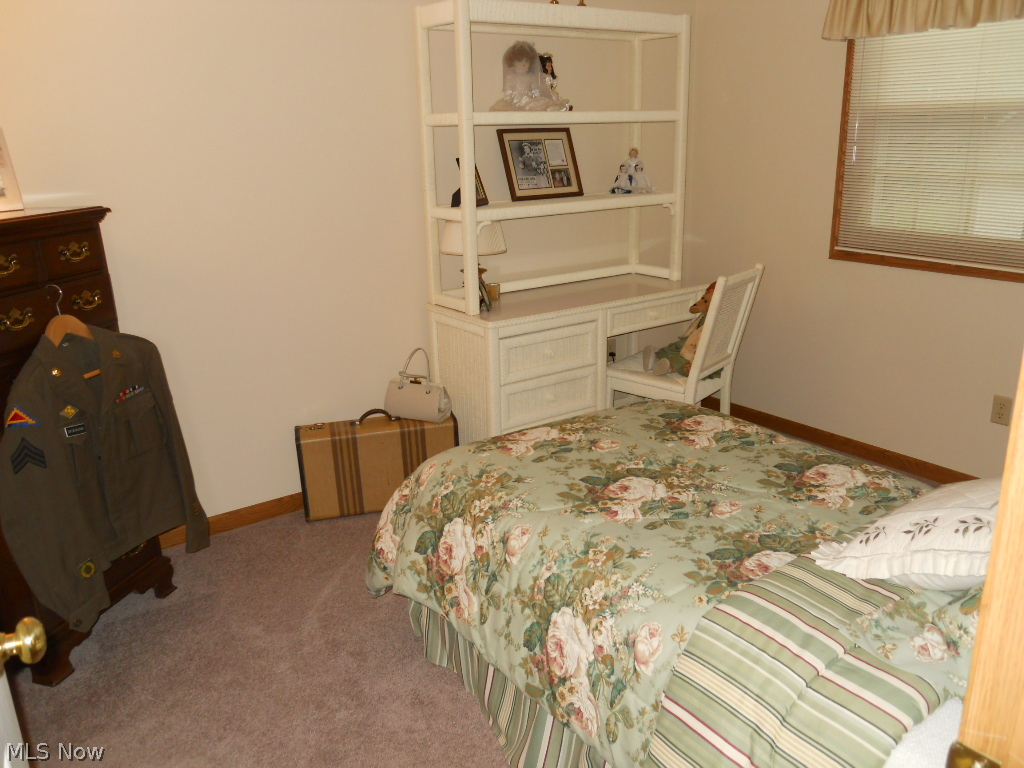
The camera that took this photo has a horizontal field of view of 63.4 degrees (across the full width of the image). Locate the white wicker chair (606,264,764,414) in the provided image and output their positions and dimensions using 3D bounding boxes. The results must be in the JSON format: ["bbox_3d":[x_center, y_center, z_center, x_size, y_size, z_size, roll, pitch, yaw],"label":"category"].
[{"bbox_3d":[0.731,-0.065,3.683,0.590,0.915,0.440,12,21,37],"label":"white wicker chair"}]

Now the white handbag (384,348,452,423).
[{"bbox_3d":[-0.389,-0.008,3.451,0.270,0.303,0.120,6,18,22],"label":"white handbag"}]

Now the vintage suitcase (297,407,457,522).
[{"bbox_3d":[-0.548,0.311,3.435,0.641,0.400,0.160,-6,17,-14],"label":"vintage suitcase"}]

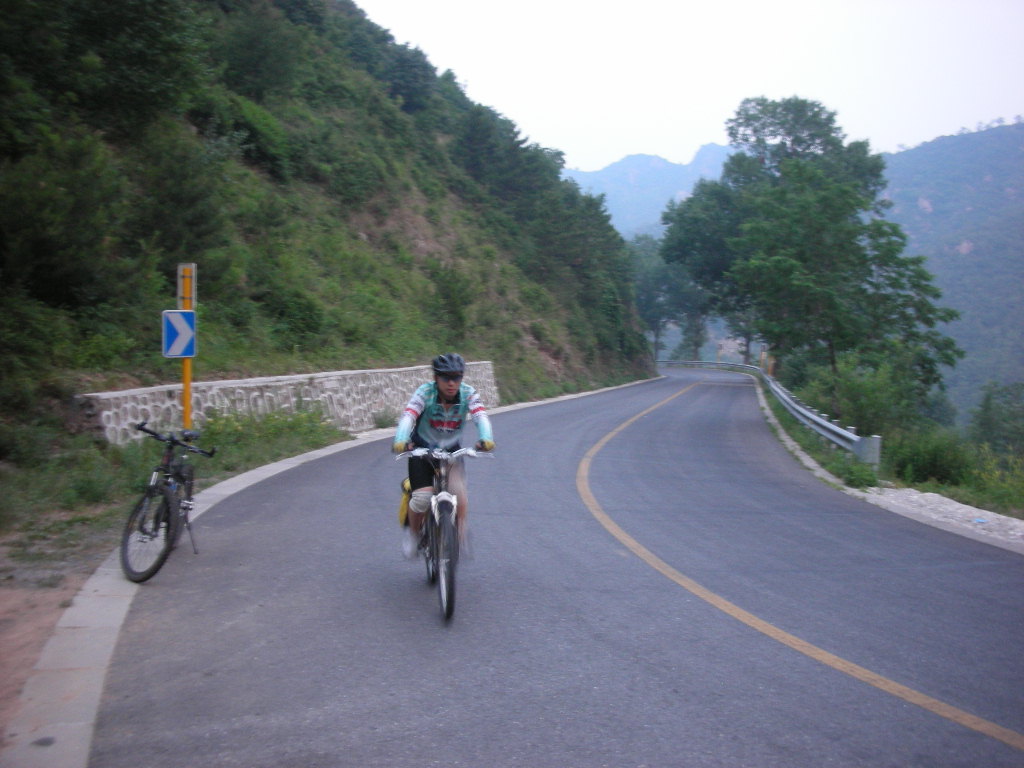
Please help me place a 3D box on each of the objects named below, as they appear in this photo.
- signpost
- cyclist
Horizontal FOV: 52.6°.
[{"bbox_3d":[-4.240,-0.260,13.200,0.430,2.600,0.280,0,0,-9],"label":"signpost"},{"bbox_3d":[-0.445,0.460,6.620,0.620,1.320,0.830,0,0,-8],"label":"cyclist"}]

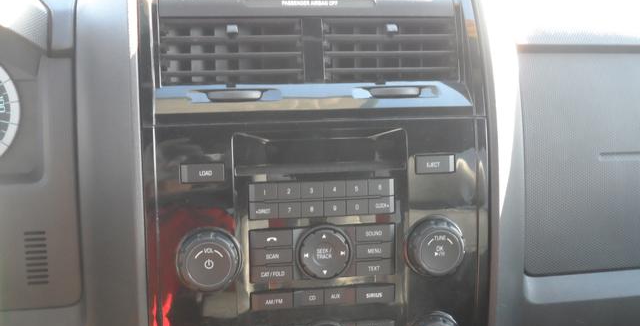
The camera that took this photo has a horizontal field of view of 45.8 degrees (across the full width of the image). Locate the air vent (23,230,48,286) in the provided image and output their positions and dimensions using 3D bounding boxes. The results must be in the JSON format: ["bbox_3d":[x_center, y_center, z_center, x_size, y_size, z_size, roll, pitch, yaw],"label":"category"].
[{"bbox_3d":[-0.231,0.077,0.615,0.021,0.045,0.005,-1,6,-8],"label":"air vent"}]

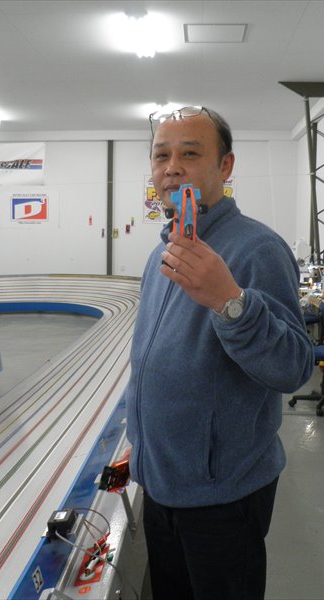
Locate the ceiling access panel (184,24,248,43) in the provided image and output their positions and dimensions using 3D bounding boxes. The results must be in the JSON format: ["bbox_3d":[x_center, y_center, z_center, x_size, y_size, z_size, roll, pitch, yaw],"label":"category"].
[{"bbox_3d":[0.569,-2.850,6.924,0.650,0.030,0.630,1,6,3],"label":"ceiling access panel"}]

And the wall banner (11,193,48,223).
[{"bbox_3d":[-2.822,-1.954,13.836,0.800,0.660,0.020,1,6,3],"label":"wall banner"}]

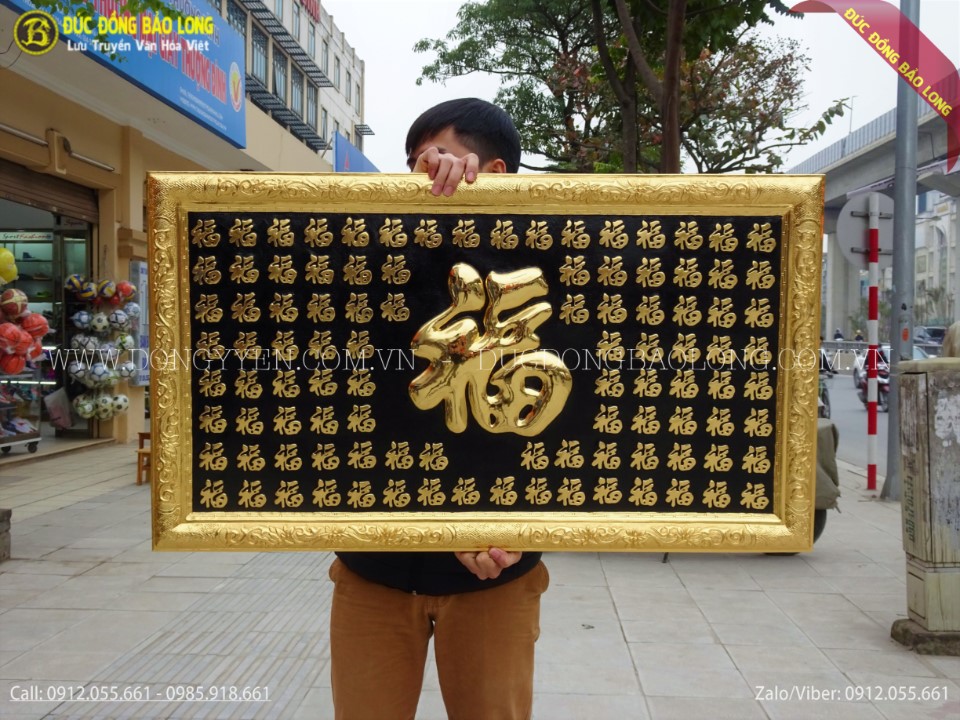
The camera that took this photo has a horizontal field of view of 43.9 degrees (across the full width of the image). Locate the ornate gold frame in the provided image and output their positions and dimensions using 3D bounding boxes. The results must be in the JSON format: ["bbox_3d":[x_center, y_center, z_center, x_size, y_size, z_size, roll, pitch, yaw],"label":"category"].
[{"bbox_3d":[0.009,0.009,1.900,1.070,0.607,0.045,0,5,-1],"label":"ornate gold frame"}]

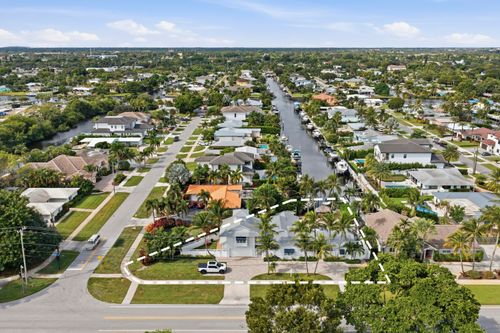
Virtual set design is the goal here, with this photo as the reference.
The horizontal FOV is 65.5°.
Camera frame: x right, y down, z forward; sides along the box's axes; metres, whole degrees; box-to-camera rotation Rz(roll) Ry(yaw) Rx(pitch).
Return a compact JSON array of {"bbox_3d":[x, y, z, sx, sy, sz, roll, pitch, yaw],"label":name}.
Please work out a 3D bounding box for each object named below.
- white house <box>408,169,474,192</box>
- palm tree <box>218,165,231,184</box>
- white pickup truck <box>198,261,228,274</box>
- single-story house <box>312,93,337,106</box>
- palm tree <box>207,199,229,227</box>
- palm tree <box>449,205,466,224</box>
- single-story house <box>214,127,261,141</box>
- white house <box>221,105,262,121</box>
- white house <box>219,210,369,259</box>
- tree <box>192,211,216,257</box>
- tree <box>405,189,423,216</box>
[{"bbox_3d":[62.350,4.160,128.550,17.300,4.500,16.700,0,17,1],"label":"white house"},{"bbox_3d":[-8.278,3.069,127.439,4.430,8.120,4.430,0,17,0],"label":"palm tree"},{"bbox_3d":[-7.350,20.233,78.303,5.800,1.900,2.000,0,17,1],"label":"white pickup truck"},{"bbox_3d":[61.300,-52.870,309.111,19.000,6.000,23.000,4,17,11],"label":"single-story house"},{"bbox_3d":[-8.263,11.890,99.590,5.250,7.650,5.250,0,17,0],"label":"palm tree"},{"bbox_3d":[54.265,12.506,101.652,4.450,5.260,4.450,0,17,0],"label":"palm tree"},{"bbox_3d":[-6.000,-15.710,193.680,22.000,4.200,15.500,0,17,1],"label":"single-story house"},{"bbox_3d":[-5.000,-33.985,247.458,25.500,8.300,19.000,0,17,0],"label":"white house"},{"bbox_3d":[9.600,14.163,90.560,31.400,6.300,17.500,0,17,1],"label":"white house"},{"bbox_3d":[-9.650,15.007,82.032,4.900,9.700,4.700,0,17,1],"label":"tree"},{"bbox_3d":[44.359,9.771,105.781,5.170,8.060,5.170,0,17,0],"label":"tree"}]

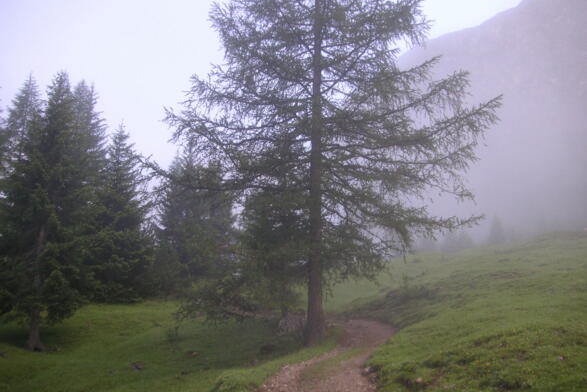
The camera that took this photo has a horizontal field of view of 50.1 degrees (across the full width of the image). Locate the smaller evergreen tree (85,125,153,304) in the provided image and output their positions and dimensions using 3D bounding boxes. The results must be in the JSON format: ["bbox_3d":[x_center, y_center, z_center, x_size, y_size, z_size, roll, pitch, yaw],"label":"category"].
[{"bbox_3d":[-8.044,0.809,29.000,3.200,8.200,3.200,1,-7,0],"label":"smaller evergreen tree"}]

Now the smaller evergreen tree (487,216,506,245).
[{"bbox_3d":[34.950,5.991,108.000,3.500,5.000,3.500,1,-7,0],"label":"smaller evergreen tree"}]

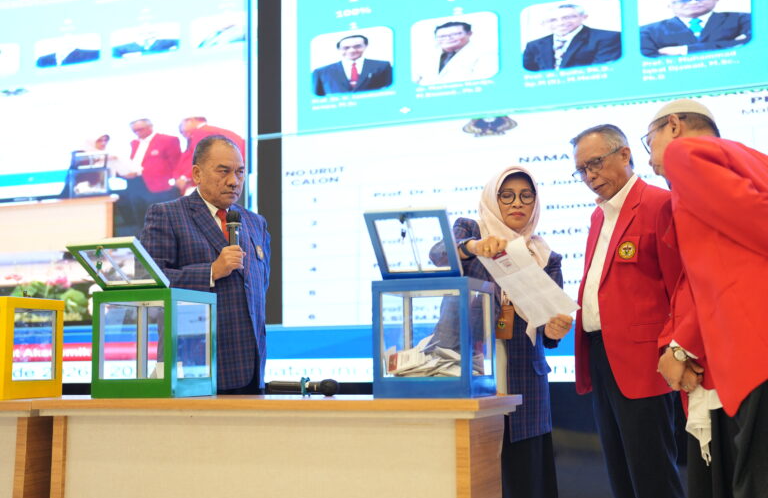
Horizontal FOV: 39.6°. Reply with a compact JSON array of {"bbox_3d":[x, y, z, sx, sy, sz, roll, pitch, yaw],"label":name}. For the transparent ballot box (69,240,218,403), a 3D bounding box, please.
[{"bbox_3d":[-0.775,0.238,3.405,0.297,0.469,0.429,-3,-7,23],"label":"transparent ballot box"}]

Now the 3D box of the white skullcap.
[{"bbox_3d":[0.862,-0.393,3.070,0.195,0.080,0.175,-4,-7,8],"label":"white skullcap"}]

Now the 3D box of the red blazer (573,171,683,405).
[{"bbox_3d":[0.812,0.126,3.500,0.300,0.740,0.480,4,-8,-36],"label":"red blazer"}]

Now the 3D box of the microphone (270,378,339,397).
[{"bbox_3d":[-0.238,0.410,3.150,0.215,0.055,0.055,-1,-6,6],"label":"microphone"}]

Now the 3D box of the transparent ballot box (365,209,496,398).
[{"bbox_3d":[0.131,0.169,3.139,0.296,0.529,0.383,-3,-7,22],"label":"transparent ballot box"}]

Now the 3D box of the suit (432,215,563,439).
[{"bbox_3d":[0.376,0.263,3.530,0.460,0.750,0.350,0,-6,-3],"label":"suit"}]

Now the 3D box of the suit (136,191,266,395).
[{"bbox_3d":[-0.633,0.147,3.780,0.500,0.730,0.330,5,-9,-43],"label":"suit"}]

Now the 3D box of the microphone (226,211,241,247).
[{"bbox_3d":[-0.499,-0.015,3.550,0.053,0.230,0.053,3,-27,-30],"label":"microphone"}]

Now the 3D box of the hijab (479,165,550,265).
[{"bbox_3d":[0.432,-0.094,3.530,0.260,0.370,0.260,0,-6,-5],"label":"hijab"}]

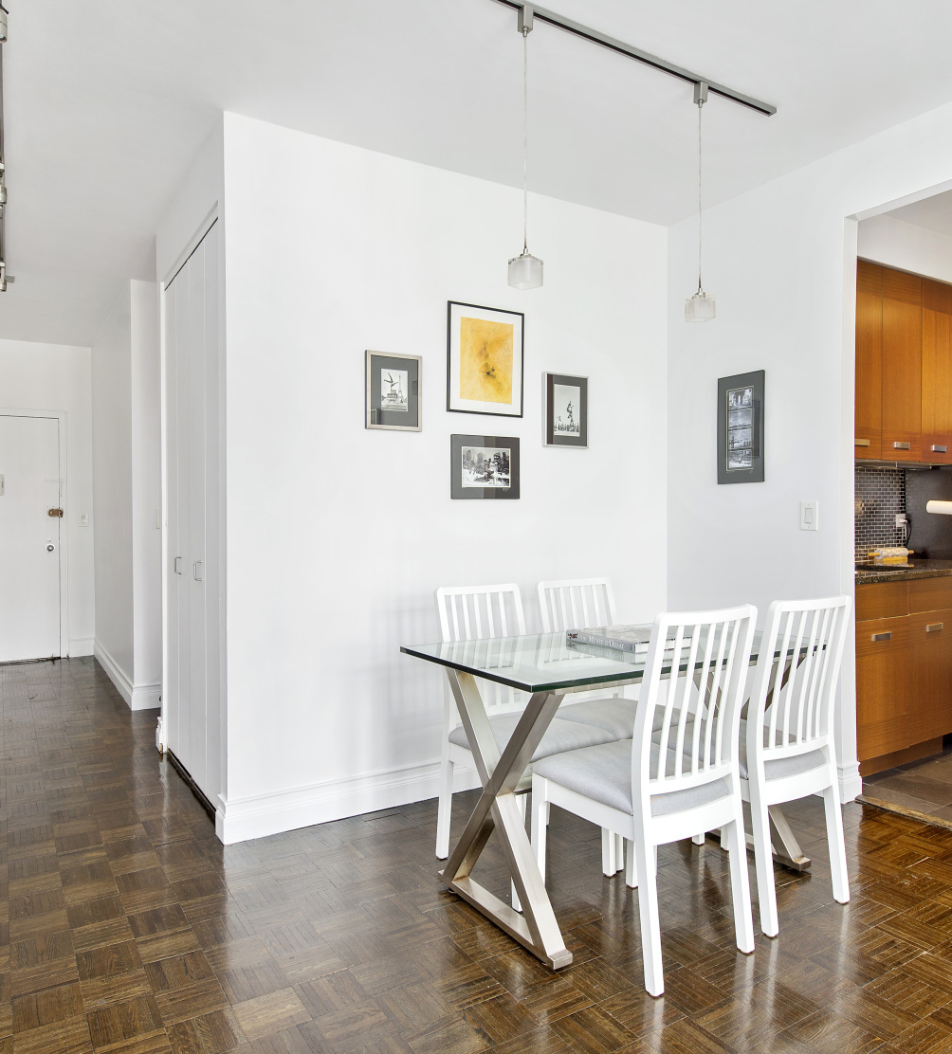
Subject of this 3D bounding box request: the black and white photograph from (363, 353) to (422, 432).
[{"bbox_3d":[-0.336,-0.552,3.251,0.245,0.314,0.022,0,0,-32],"label":"black and white photograph"}]

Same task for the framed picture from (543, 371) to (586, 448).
[{"bbox_3d":[0.426,-0.542,3.720,0.254,0.344,0.020,0,0,-32],"label":"framed picture"}]

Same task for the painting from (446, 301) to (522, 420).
[{"bbox_3d":[0.048,-0.727,3.485,0.382,0.470,0.025,0,0,-32],"label":"painting"}]

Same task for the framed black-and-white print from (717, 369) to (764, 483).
[{"bbox_3d":[1.240,-0.457,3.696,0.020,0.505,0.253,0,0,-32],"label":"framed black-and-white print"}]

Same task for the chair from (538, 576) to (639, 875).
[{"bbox_3d":[0.532,0.669,2.929,0.430,0.950,0.510,0,0,-32],"label":"chair"}]

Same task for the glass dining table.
[{"bbox_3d":[0.460,0.767,2.568,1.202,0.759,0.734,0,0,-32],"label":"glass dining table"}]

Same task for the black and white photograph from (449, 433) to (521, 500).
[{"bbox_3d":[0.047,-0.259,3.488,0.348,0.277,0.020,0,0,-32],"label":"black and white photograph"}]

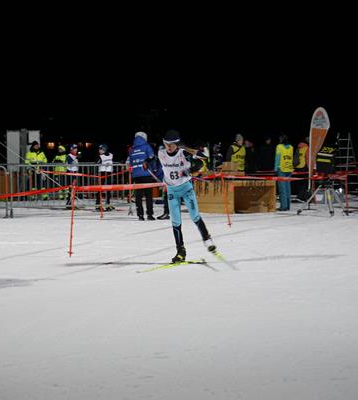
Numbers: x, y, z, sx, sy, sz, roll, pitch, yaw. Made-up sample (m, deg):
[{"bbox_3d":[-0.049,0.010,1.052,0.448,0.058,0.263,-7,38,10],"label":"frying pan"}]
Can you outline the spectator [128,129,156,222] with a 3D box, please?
[{"bbox_3d":[-0.752,-0.487,27.397,0.560,1.790,0.450,1,2,24],"label":"spectator"}]

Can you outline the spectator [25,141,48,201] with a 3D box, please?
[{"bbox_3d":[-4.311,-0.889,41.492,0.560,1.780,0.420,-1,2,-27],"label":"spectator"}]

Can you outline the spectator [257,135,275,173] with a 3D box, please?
[{"bbox_3d":[2.189,-0.667,33.995,0.500,1.770,0.380,-1,2,-18],"label":"spectator"}]

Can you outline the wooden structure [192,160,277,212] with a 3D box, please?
[{"bbox_3d":[1.275,-0.267,31.405,1.830,1.120,0.900,0,2,-1],"label":"wooden structure"}]

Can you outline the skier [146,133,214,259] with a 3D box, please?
[{"bbox_3d":[0.018,-0.056,16.305,0.780,1.570,0.850,0,2,14],"label":"skier"}]

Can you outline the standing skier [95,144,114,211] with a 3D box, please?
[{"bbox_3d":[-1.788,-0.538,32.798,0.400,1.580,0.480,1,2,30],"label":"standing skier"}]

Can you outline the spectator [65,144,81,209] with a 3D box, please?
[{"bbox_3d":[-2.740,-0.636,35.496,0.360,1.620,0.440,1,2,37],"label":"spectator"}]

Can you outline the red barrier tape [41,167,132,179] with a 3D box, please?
[{"bbox_3d":[-1.956,-0.555,28.896,1.880,0.260,0.300,0,2,0],"label":"red barrier tape"}]

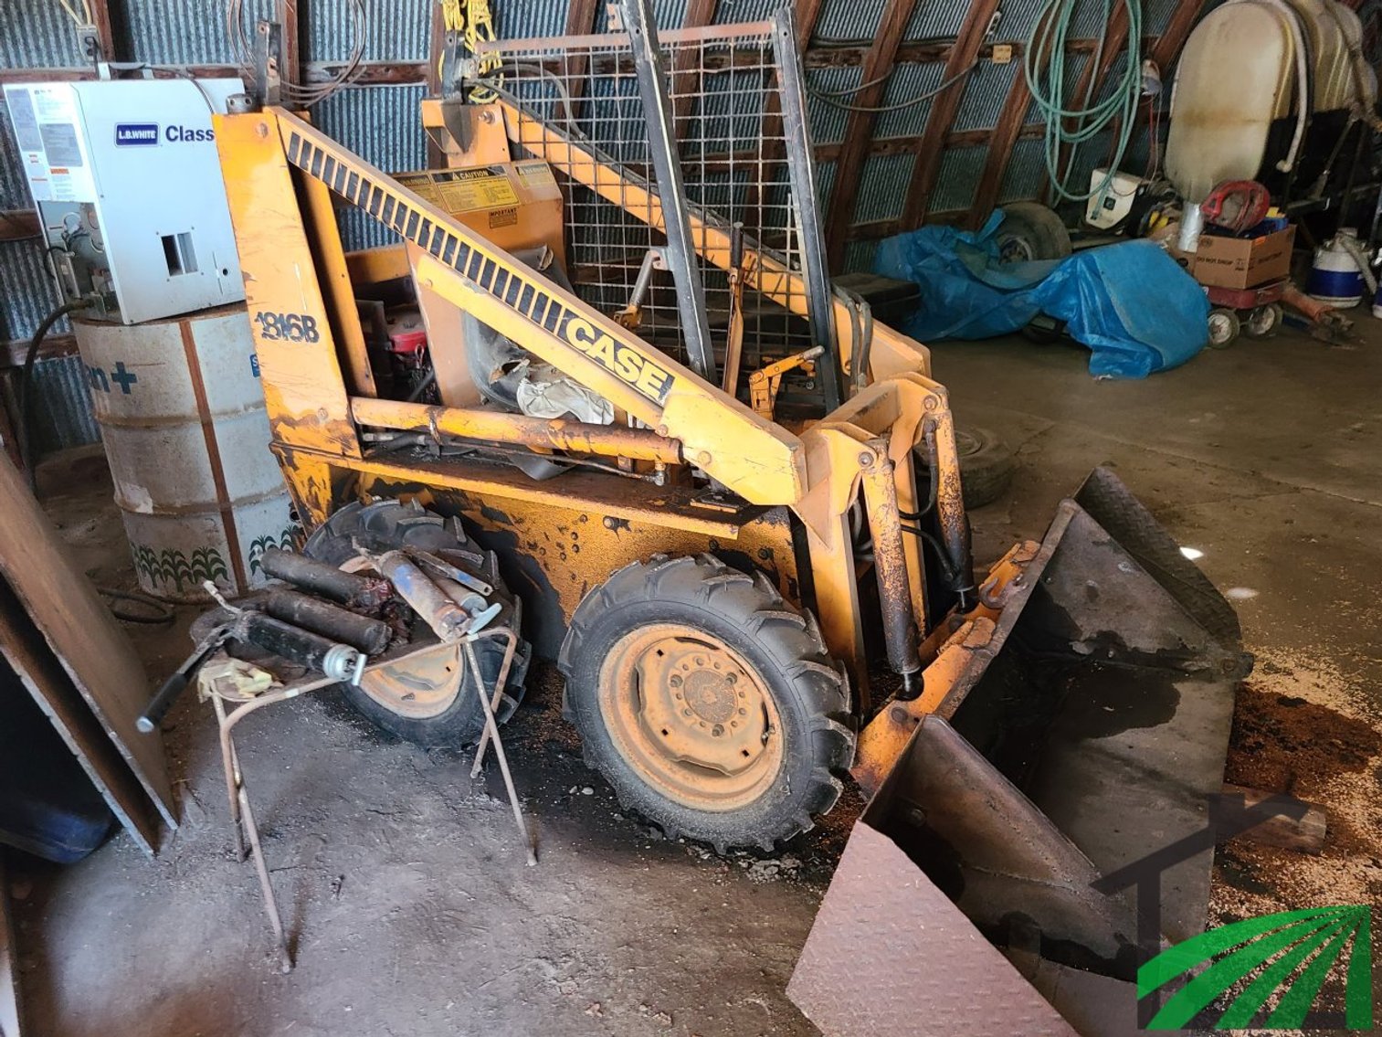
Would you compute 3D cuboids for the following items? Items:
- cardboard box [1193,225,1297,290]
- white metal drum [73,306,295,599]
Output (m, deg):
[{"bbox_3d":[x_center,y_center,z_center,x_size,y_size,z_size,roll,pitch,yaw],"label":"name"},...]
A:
[{"bbox_3d":[3.151,-1.493,5.895,0.490,0.265,0.285,-17,26,-32],"label":"cardboard box"},{"bbox_3d":[-1.627,-0.261,3.489,0.595,0.890,0.595,-13,24,-24],"label":"white metal drum"}]

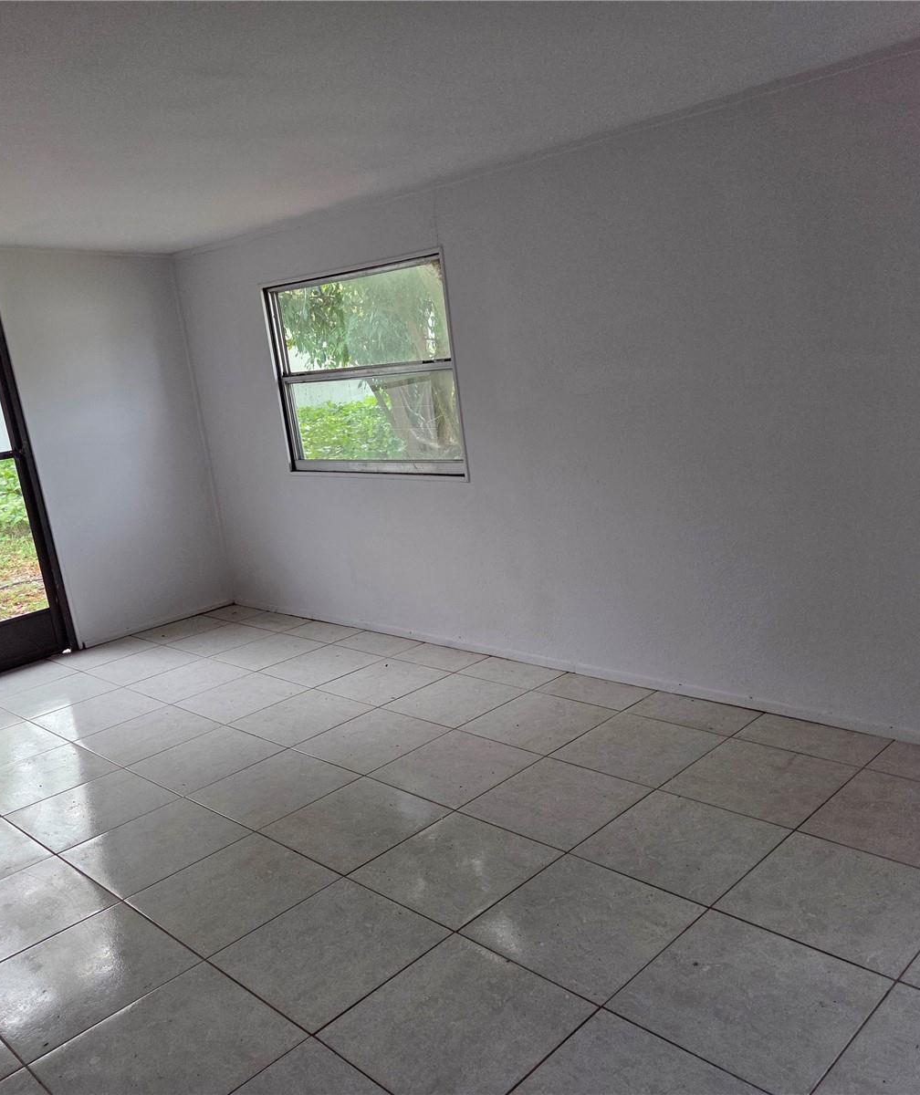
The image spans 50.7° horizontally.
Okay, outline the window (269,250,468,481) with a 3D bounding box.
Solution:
[{"bbox_3d":[-0.482,-0.851,4.784,1.345,0.977,0.100,6,18,45],"label":"window"}]

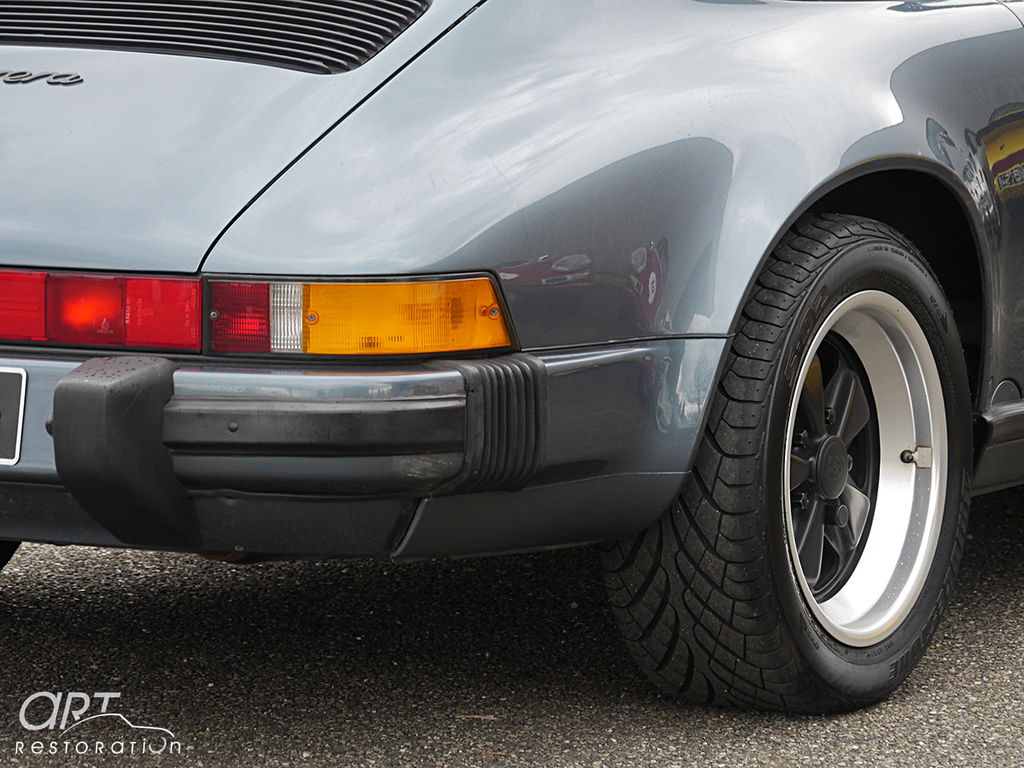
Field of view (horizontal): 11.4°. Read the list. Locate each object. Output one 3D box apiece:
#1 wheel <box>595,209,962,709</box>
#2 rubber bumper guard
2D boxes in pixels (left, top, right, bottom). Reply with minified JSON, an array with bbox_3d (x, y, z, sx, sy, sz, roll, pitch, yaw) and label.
[{"bbox_3d":[0.345,0.097,6.394,0.232,0.624,0.631,4,7,31],"label":"wheel"},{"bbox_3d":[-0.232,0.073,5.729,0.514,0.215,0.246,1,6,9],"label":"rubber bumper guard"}]

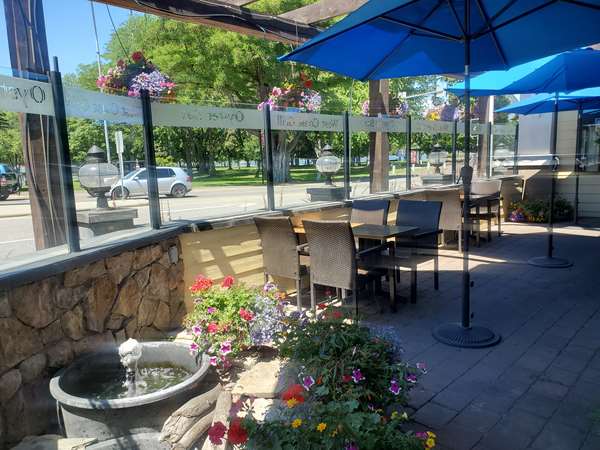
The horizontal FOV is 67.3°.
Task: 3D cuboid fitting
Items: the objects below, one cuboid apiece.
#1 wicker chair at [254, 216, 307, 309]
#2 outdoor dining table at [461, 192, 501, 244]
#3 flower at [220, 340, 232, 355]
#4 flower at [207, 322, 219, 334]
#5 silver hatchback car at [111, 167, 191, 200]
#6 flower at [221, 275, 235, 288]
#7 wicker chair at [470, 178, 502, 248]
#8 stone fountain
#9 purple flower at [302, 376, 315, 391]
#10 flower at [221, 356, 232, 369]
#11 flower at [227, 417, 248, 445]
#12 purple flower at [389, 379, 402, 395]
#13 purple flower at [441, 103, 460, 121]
[{"bbox_3d":[-0.048,0.331,4.592,0.560,0.930,0.630,6,12,44],"label":"wicker chair"},{"bbox_3d":[2.750,-0.087,7.393,0.660,0.740,0.660,6,12,44],"label":"outdoor dining table"},{"bbox_3d":[-0.388,0.647,2.380,0.063,0.065,0.045,-4,8,-10],"label":"flower"},{"bbox_3d":[-0.547,0.640,2.800,0.075,0.072,0.065,-4,9,-12],"label":"flower"},{"bbox_3d":[-7.250,-2.058,21.424,4.220,1.490,1.790,-5,9,-17],"label":"silver hatchback car"},{"bbox_3d":[-0.483,0.370,2.980,0.088,0.090,0.080,-3,9,-10],"label":"flower"},{"bbox_3d":[3.076,-0.259,7.774,0.560,0.940,0.640,6,12,45],"label":"wicker chair"},{"bbox_3d":[-0.887,0.901,2.454,0.830,0.490,0.830,-5,9,-22],"label":"stone fountain"},{"bbox_3d":[0.041,0.806,2.300,0.060,0.070,0.050,-2,8,0],"label":"purple flower"},{"bbox_3d":[-0.388,0.726,2.380,0.060,0.060,0.045,-4,8,-10],"label":"flower"},{"bbox_3d":[-0.241,0.797,1.740,0.080,0.080,0.065,-4,8,-9],"label":"flower"},{"bbox_3d":[0.502,0.850,2.380,0.066,0.075,0.050,0,9,12],"label":"purple flower"},{"bbox_3d":[2.851,-2.131,8.537,0.340,0.340,0.360,6,12,44],"label":"purple flower"}]

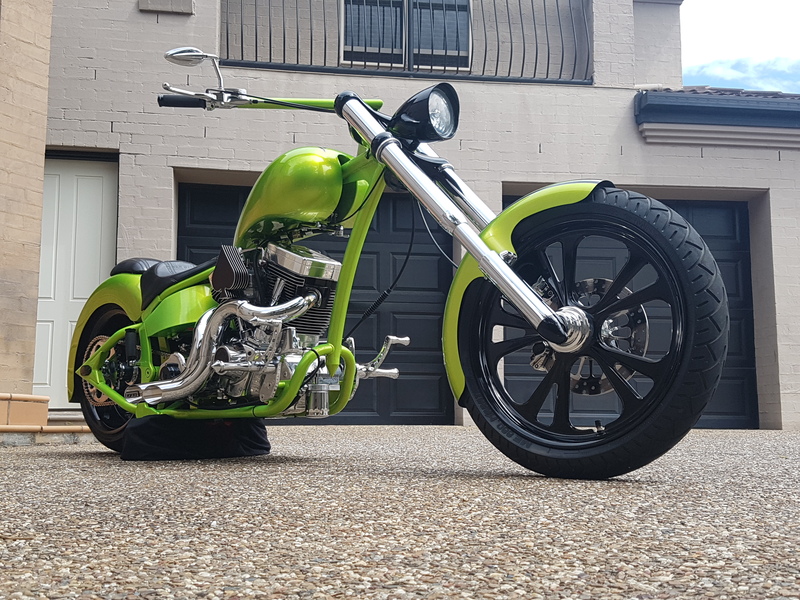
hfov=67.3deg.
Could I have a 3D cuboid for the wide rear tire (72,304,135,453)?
[{"bbox_3d":[-1.070,0.304,2.500,0.655,0.655,0.260,-5,-11,34],"label":"wide rear tire"}]

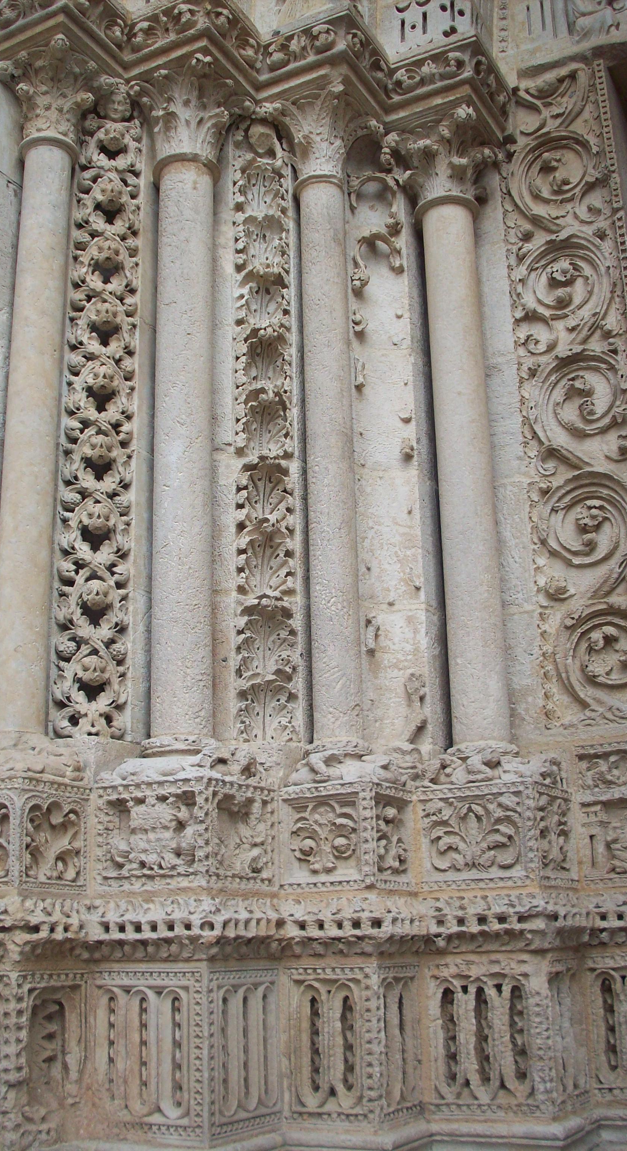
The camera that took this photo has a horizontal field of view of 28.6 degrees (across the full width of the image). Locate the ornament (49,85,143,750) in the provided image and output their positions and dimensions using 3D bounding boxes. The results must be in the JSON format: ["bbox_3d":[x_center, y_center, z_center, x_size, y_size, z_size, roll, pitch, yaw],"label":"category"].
[{"bbox_3d":[-0.643,-0.560,3.680,0.208,2.078,0.102,4,-18,-16],"label":"ornament"}]

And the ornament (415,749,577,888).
[{"bbox_3d":[0.522,0.703,3.538,0.355,0.384,0.354,-11,-20,27],"label":"ornament"}]

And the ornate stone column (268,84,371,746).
[{"bbox_3d":[0.048,-0.507,3.881,0.279,2.139,0.279,-11,-20,27],"label":"ornate stone column"}]

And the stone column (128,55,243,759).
[{"bbox_3d":[-0.396,-0.526,3.746,0.272,2.183,0.272,-11,-20,27],"label":"stone column"}]

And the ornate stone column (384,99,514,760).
[{"bbox_3d":[0.464,-0.513,3.886,0.238,2.099,0.238,-11,-20,27],"label":"ornate stone column"}]

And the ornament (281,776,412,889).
[{"bbox_3d":[0.092,0.735,3.425,0.303,0.282,0.252,-11,-20,27],"label":"ornament"}]

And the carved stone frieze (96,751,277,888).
[{"bbox_3d":[-0.341,0.675,3.340,0.364,0.360,0.333,-11,-20,27],"label":"carved stone frieze"}]

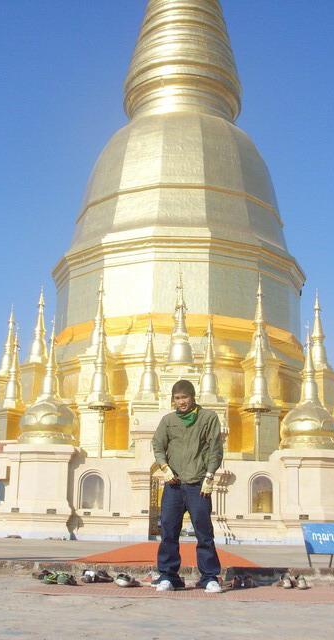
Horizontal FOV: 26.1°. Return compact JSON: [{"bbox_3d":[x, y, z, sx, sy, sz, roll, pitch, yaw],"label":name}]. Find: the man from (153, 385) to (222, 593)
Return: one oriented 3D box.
[{"bbox_3d":[0.170,1.338,5.998,0.590,1.690,0.380,0,-16,5],"label":"man"}]

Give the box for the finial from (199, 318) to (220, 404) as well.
[{"bbox_3d":[1.840,1.653,32.277,0.880,4.136,0.880,3,-17,-5],"label":"finial"}]

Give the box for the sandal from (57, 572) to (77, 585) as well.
[{"bbox_3d":[-0.818,2.125,5.935,0.100,0.100,0.250,-6,-18,23],"label":"sandal"}]

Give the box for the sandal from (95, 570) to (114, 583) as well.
[{"bbox_3d":[-0.557,2.279,6.427,0.098,0.100,0.270,14,-21,-38],"label":"sandal"}]

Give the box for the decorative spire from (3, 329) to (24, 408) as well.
[{"bbox_3d":[-7.448,2.248,34.980,0.880,4.136,0.880,-12,-21,37],"label":"decorative spire"}]

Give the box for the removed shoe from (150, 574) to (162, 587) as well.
[{"bbox_3d":[-0.078,2.142,5.935,0.250,0.100,0.100,11,-19,-29],"label":"removed shoe"}]

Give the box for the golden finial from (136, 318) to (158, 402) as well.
[{"bbox_3d":[-0.671,1.353,26.180,0.871,3.168,0.871,1,-16,0],"label":"golden finial"}]

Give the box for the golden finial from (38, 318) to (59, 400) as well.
[{"bbox_3d":[-5.377,1.900,33.657,0.880,4.136,0.880,1,-17,0],"label":"golden finial"}]

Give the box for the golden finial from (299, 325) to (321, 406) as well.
[{"bbox_3d":[6.559,2.169,33.649,0.880,4.136,0.880,1,-17,0],"label":"golden finial"}]

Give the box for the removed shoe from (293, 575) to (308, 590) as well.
[{"bbox_3d":[1.113,2.187,6.013,0.098,0.105,0.270,3,-17,-8],"label":"removed shoe"}]

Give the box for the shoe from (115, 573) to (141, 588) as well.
[{"bbox_3d":[-0.323,2.125,5.907,0.100,0.105,0.260,-9,-19,31],"label":"shoe"}]

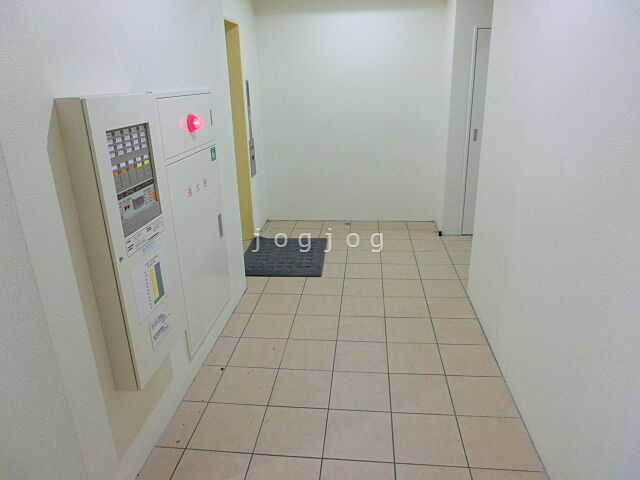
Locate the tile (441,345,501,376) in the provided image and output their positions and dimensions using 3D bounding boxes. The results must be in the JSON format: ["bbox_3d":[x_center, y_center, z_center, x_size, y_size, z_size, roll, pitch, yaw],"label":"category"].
[{"bbox_3d":[0.830,0.675,2.495,0.291,0.010,0.297,0,20,6],"label":"tile"}]

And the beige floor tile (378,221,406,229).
[{"bbox_3d":[0.784,-0.148,4.764,0.298,0.010,0.290,0,20,6],"label":"beige floor tile"}]

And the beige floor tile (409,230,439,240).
[{"bbox_3d":[1.062,-0.045,4.513,0.300,0.010,0.300,1,20,6],"label":"beige floor tile"}]

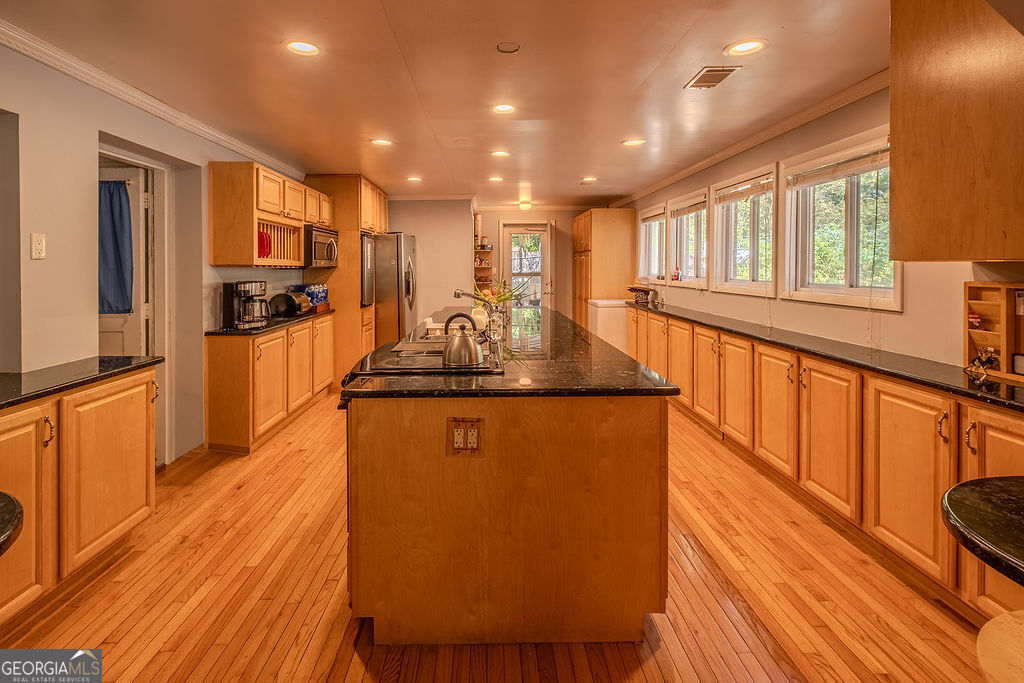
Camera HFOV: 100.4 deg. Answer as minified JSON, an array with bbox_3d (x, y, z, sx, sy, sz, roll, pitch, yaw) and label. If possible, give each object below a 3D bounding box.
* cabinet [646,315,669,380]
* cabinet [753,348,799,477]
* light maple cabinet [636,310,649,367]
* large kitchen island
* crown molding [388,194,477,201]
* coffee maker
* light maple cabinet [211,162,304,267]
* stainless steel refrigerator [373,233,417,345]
[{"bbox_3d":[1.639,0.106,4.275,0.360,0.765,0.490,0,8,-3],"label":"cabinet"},{"bbox_3d":[1.739,0.391,2.550,0.360,0.690,0.402,0,5,-3],"label":"cabinet"},{"bbox_3d":[1.607,0.016,4.684,0.360,0.690,0.361,0,5,-3],"label":"light maple cabinet"},{"bbox_3d":[-0.094,0.382,2.975,1.180,0.928,2.950,0,8,-3],"label":"large kitchen island"},{"bbox_3d":[-1.114,-2.015,5.979,1.262,0.085,0.075,0,5,-2],"label":"crown molding"},{"bbox_3d":[-2.064,-0.280,3.323,0.280,0.365,0.200,0,5,5],"label":"coffee maker"},{"bbox_3d":[-2.065,-1.007,3.540,0.325,0.753,0.860,0,8,-3],"label":"light maple cabinet"},{"bbox_3d":[-1.866,-0.564,5.905,0.860,1.795,0.910,0,8,-3],"label":"stainless steel refrigerator"}]

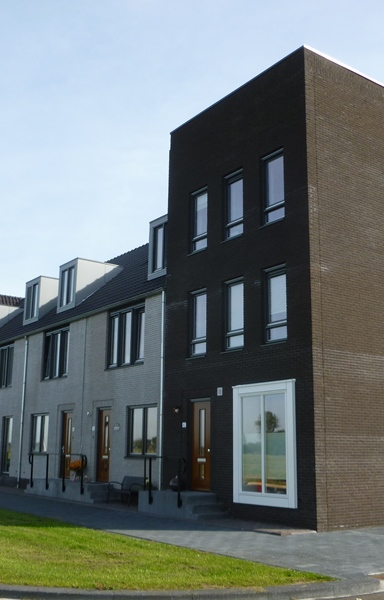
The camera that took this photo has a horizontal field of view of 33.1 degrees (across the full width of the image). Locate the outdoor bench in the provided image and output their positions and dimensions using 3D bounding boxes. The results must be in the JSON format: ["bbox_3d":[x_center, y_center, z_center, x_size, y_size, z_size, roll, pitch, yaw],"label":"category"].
[{"bbox_3d":[-1.873,5.517,18.720,0.680,0.820,1.260,10,-15,-34],"label":"outdoor bench"}]

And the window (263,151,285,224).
[{"bbox_3d":[2.038,-2.765,16.030,0.160,1.810,0.880,10,-15,-34],"label":"window"}]

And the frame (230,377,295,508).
[{"bbox_3d":[1.652,3.311,14.927,0.170,2.740,2.060,10,-15,-34],"label":"frame"}]

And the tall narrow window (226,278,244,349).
[{"bbox_3d":[1.090,0.407,16.626,0.160,1.830,0.880,10,-15,-34],"label":"tall narrow window"}]

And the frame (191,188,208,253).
[{"bbox_3d":[0.249,-2.246,18.483,0.160,1.810,0.880,10,-15,-34],"label":"frame"}]

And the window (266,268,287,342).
[{"bbox_3d":[1.986,0.136,15.082,0.150,1.780,0.820,9,-15,-35],"label":"window"}]

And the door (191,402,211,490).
[{"bbox_3d":[0.290,3.752,16.620,0.120,2.310,0.940,9,-15,-35],"label":"door"}]

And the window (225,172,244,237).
[{"bbox_3d":[1.132,-2.502,17.272,0.160,1.810,0.880,10,-15,-34],"label":"window"}]

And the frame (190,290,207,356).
[{"bbox_3d":[0.233,0.644,17.457,0.150,1.780,0.820,9,-15,-35],"label":"frame"}]

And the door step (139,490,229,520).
[{"bbox_3d":[-0.216,5.126,16.275,1.050,0.530,2.650,10,-15,-34],"label":"door step"}]

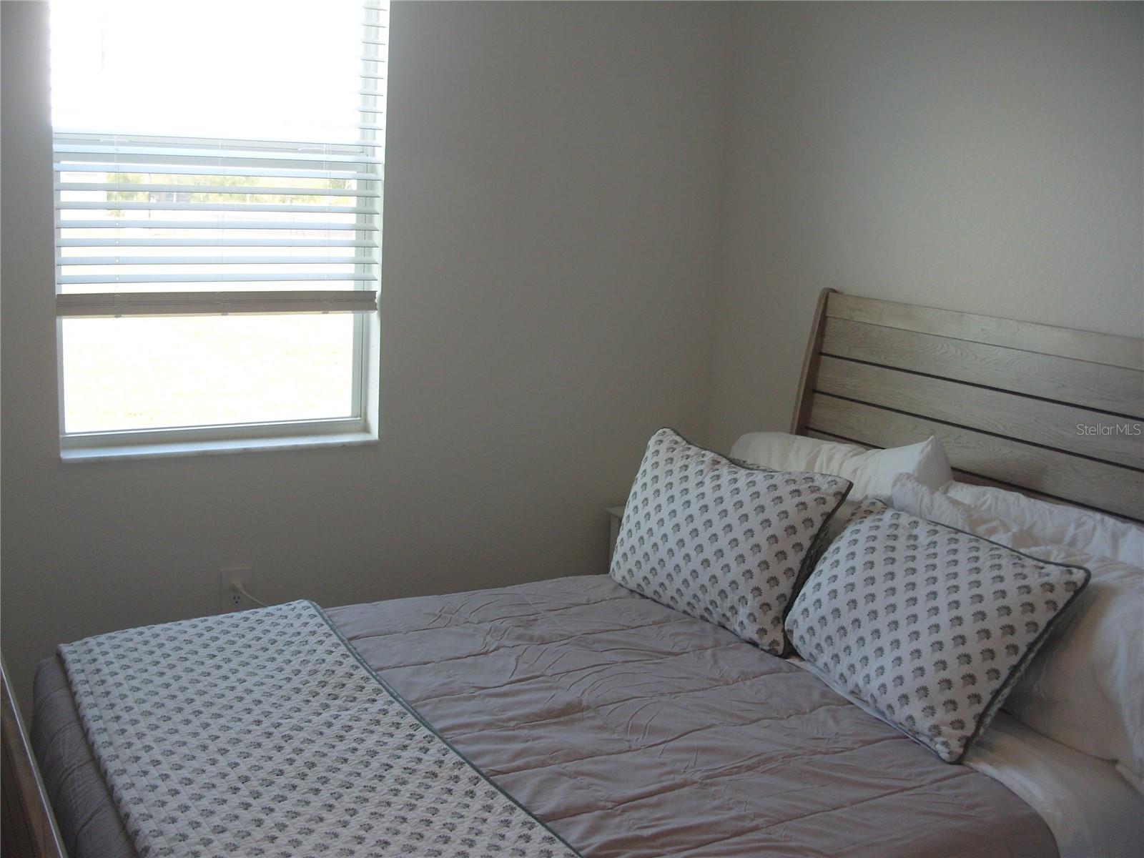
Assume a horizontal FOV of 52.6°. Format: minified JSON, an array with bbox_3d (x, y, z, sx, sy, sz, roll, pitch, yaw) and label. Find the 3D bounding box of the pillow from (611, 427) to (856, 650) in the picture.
[{"bbox_3d":[0.357,0.245,2.766,0.160,0.420,0.630,27,-5,-36],"label":"pillow"}]

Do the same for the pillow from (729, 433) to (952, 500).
[{"bbox_3d":[0.584,0.205,2.916,0.690,0.450,0.160,17,-27,51],"label":"pillow"}]

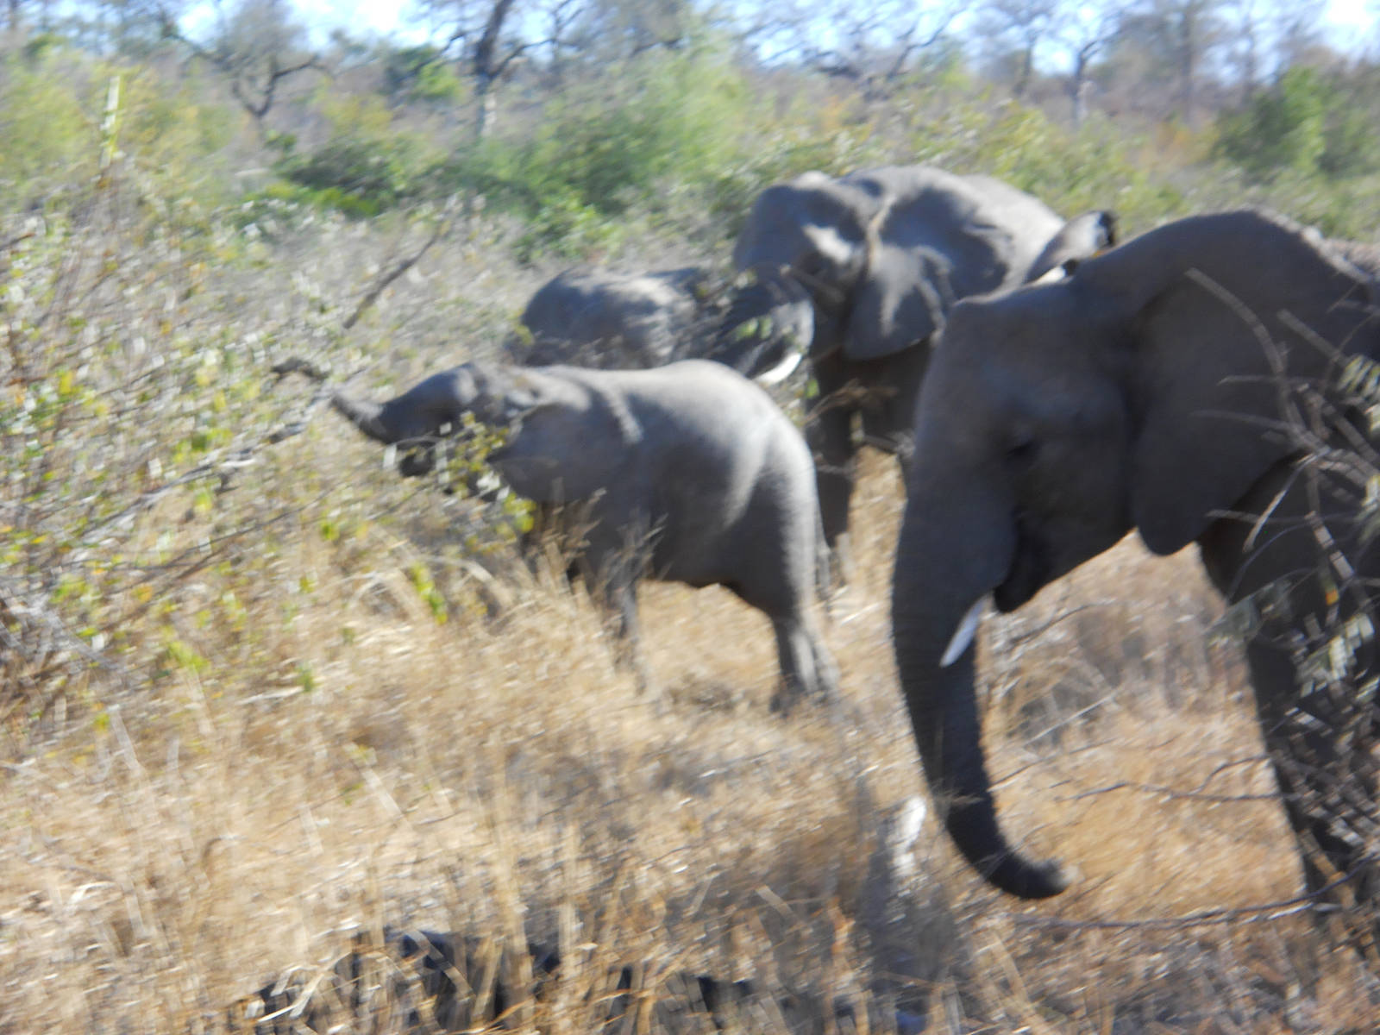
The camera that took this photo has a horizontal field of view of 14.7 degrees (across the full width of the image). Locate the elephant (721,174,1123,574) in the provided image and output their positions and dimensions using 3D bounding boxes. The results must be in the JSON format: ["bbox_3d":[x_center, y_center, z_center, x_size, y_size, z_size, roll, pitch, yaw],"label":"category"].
[{"bbox_3d":[1.329,-0.848,31.000,1.350,2.400,3.100,3,6,37],"label":"elephant"}]

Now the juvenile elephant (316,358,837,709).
[{"bbox_3d":[-0.494,0.073,23.400,2.250,1.500,0.850,3,5,30],"label":"juvenile elephant"}]

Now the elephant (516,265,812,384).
[{"bbox_3d":[-0.104,-0.503,29.500,1.850,1.720,0.850,-2,5,-21],"label":"elephant"}]

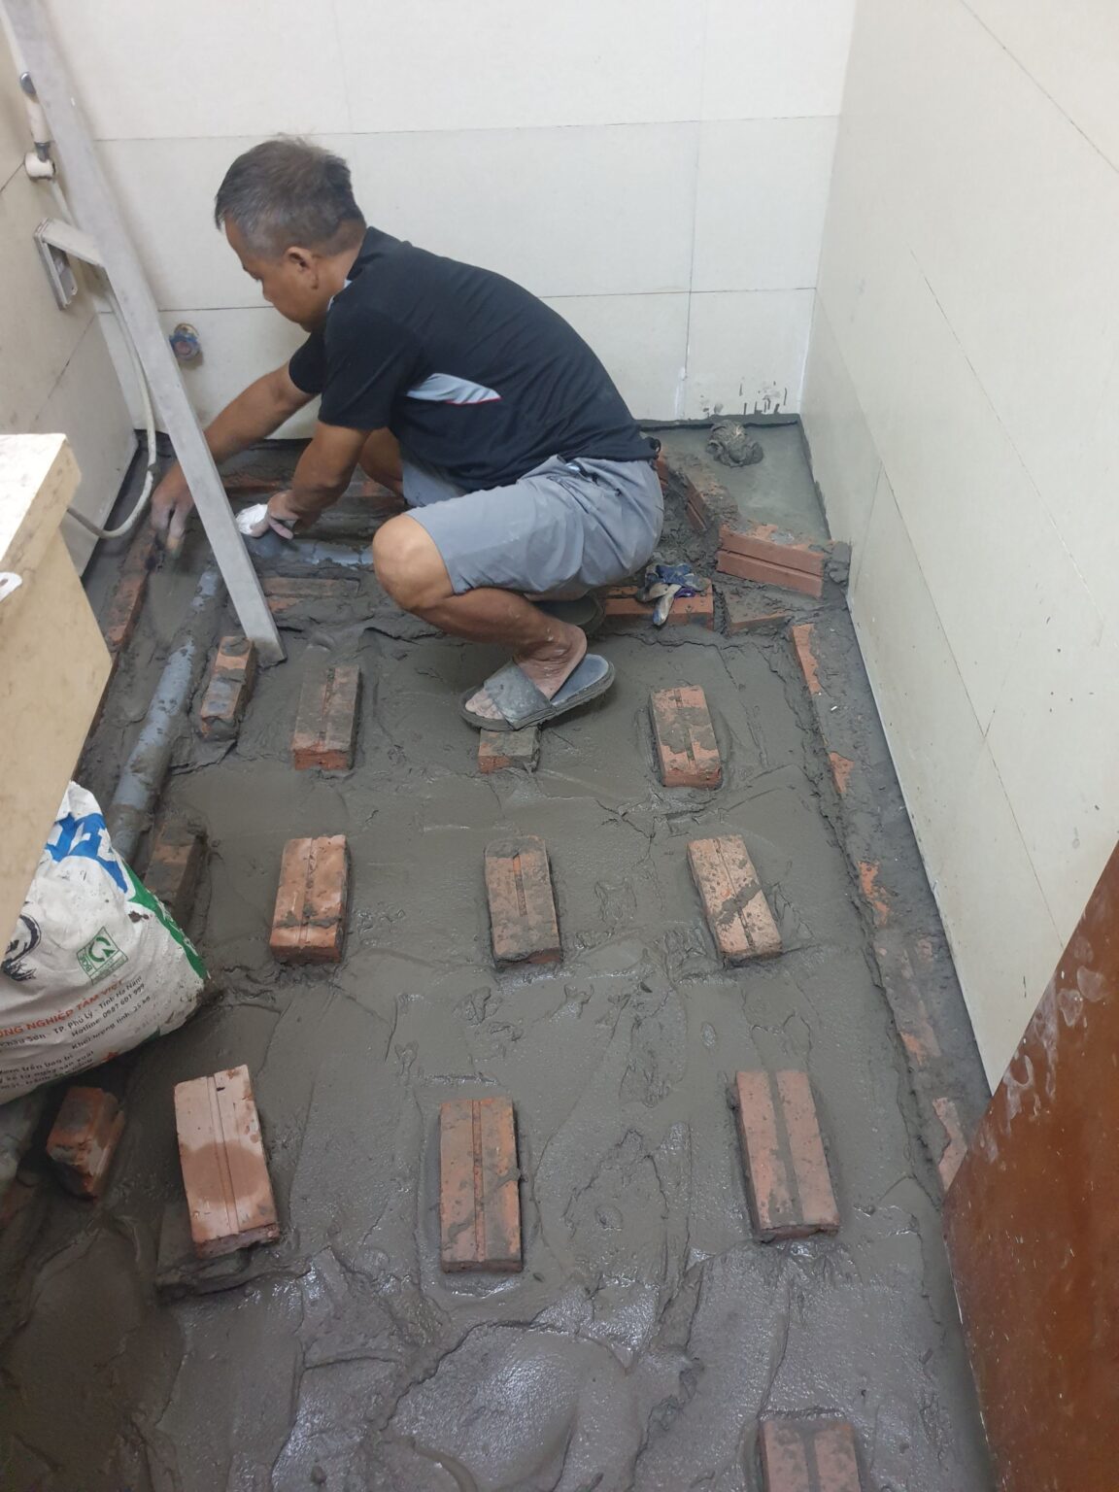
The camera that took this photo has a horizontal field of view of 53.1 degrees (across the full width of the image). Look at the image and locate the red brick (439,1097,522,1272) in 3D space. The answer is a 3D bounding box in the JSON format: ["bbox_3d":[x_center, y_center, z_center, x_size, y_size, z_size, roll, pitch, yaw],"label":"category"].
[{"bbox_3d":[-0.102,0.569,1.450,0.096,0.057,0.209,-5,47,-2],"label":"red brick"}]

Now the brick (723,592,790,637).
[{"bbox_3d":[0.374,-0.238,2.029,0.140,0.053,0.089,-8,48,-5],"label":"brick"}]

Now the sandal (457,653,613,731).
[{"bbox_3d":[-0.037,-0.114,1.979,0.272,0.082,0.103,-23,50,-18],"label":"sandal"}]

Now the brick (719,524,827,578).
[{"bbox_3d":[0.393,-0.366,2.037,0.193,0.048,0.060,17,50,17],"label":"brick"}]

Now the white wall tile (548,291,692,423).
[{"bbox_3d":[-0.047,-0.758,2.254,0.600,0.300,0.010,-2,47,1],"label":"white wall tile"}]

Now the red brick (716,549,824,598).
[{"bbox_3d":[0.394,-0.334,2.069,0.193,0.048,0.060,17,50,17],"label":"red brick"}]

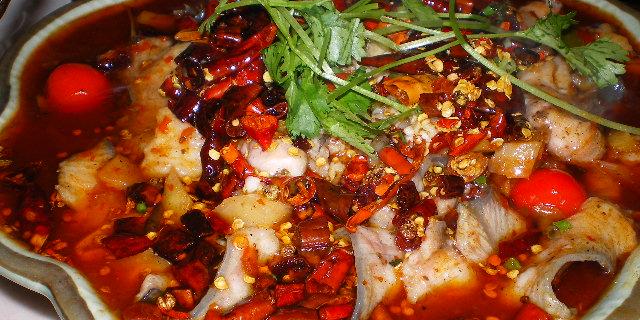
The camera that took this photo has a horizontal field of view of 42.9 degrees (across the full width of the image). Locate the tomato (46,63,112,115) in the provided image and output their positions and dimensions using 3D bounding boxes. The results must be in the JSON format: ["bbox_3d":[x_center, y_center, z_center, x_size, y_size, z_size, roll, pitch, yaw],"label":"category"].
[{"bbox_3d":[-0.110,-0.032,0.370,0.028,0.025,0.027,1,40,0],"label":"tomato"}]

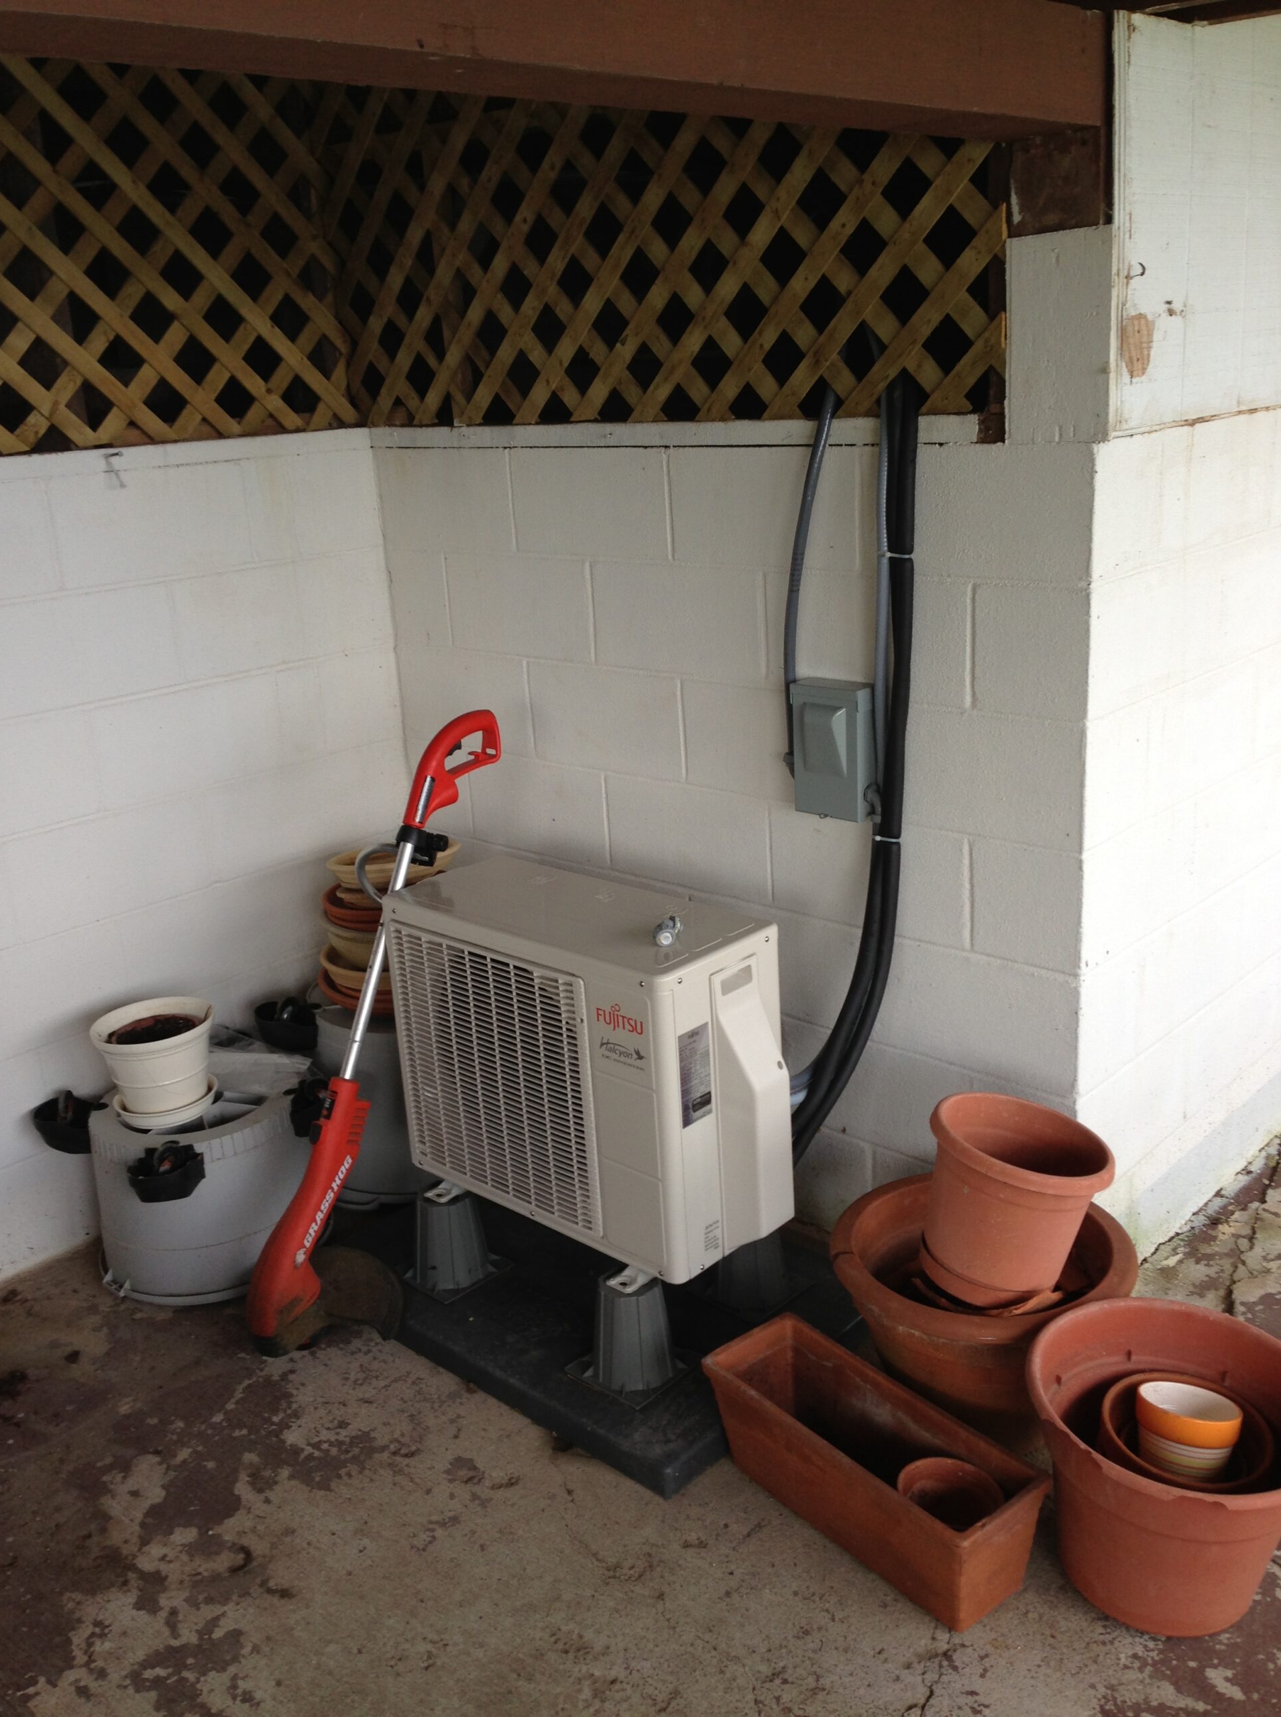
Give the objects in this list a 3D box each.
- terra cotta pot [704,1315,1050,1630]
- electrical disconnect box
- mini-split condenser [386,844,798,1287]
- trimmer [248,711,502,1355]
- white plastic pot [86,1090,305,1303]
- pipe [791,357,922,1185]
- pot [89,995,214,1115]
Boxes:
[{"bbox_3d":[0.317,0.853,2.288,0.173,0.172,0.508,-16,21,-34],"label":"terra cotta pot"},{"bbox_3d":[0.319,-0.179,2.720,0.133,0.222,0.066,12,23,41],"label":"electrical disconnect box"},{"bbox_3d":[-0.091,0.346,2.861,0.690,0.535,0.295,13,24,42],"label":"mini-split condenser"},{"bbox_3d":[-0.426,0.293,2.905,0.265,1.190,0.200,12,-11,4],"label":"trimmer"},{"bbox_3d":[-0.826,0.597,3.117,0.430,0.300,0.430,-3,17,1],"label":"white plastic pot"},{"bbox_3d":[0.355,-0.101,2.653,0.200,1.350,0.150,12,23,41],"label":"pipe"},{"bbox_3d":[-0.882,0.374,3.006,0.228,0.162,0.228,-3,17,1],"label":"pot"}]

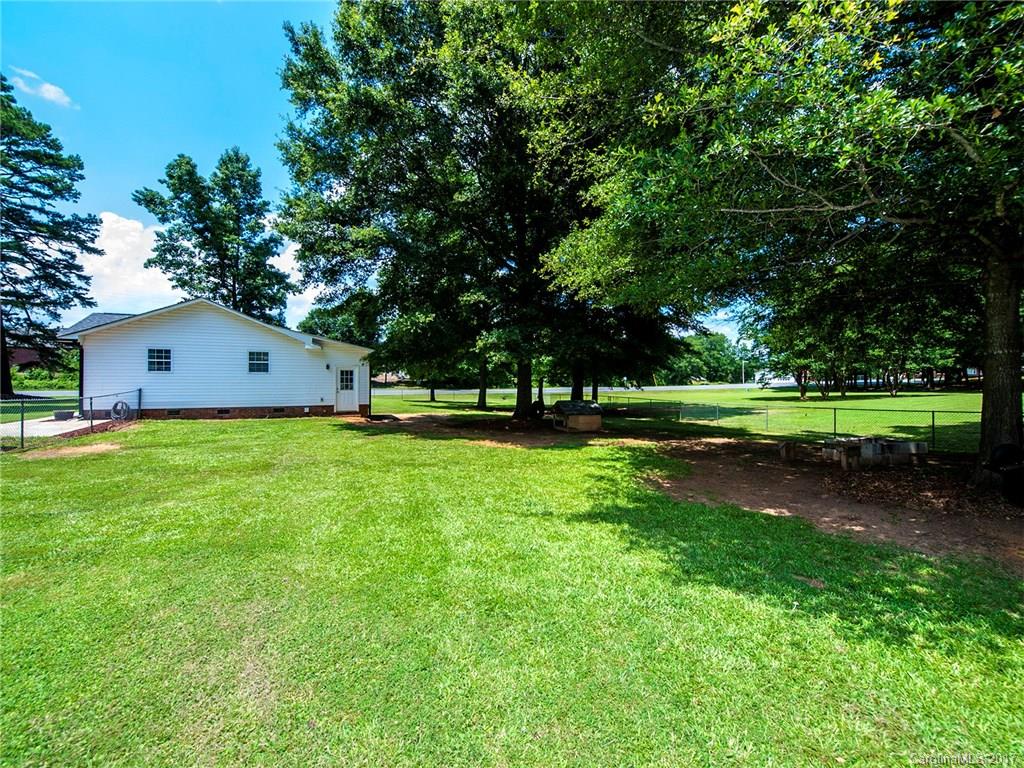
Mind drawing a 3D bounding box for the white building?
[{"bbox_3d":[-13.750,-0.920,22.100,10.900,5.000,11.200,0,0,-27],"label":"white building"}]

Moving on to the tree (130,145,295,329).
[{"bbox_3d":[-23.700,-8.800,33.000,11.000,20.200,11.000,0,0,-35],"label":"tree"}]

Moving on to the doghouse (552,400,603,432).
[{"bbox_3d":[2.370,1.160,15.100,1.450,1.030,1.300,0,0,-18],"label":"doghouse"}]

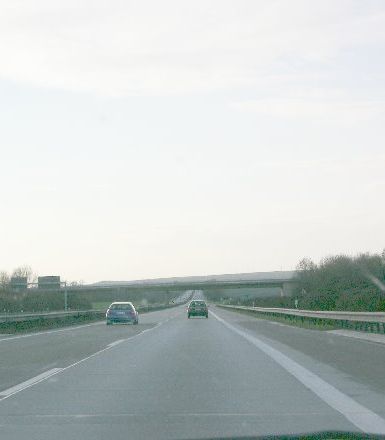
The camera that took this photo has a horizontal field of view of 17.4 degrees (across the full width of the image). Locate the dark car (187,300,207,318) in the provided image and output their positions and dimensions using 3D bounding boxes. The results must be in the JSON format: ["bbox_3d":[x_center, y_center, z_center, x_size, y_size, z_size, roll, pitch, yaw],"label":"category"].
[{"bbox_3d":[0.508,7.600,106.300,1.670,1.440,4.000,0,-4,0],"label":"dark car"}]

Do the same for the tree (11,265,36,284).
[{"bbox_3d":[-45.799,17.344,340.000,7.000,11.000,7.000,0,-4,0],"label":"tree"}]

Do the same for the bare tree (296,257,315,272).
[{"bbox_3d":[21.166,10.677,235.000,4.600,8.000,4.600,0,-4,0],"label":"bare tree"}]

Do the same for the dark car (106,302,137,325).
[{"bbox_3d":[-4.042,5.495,73.500,1.690,1.370,4.200,0,-4,0],"label":"dark car"}]

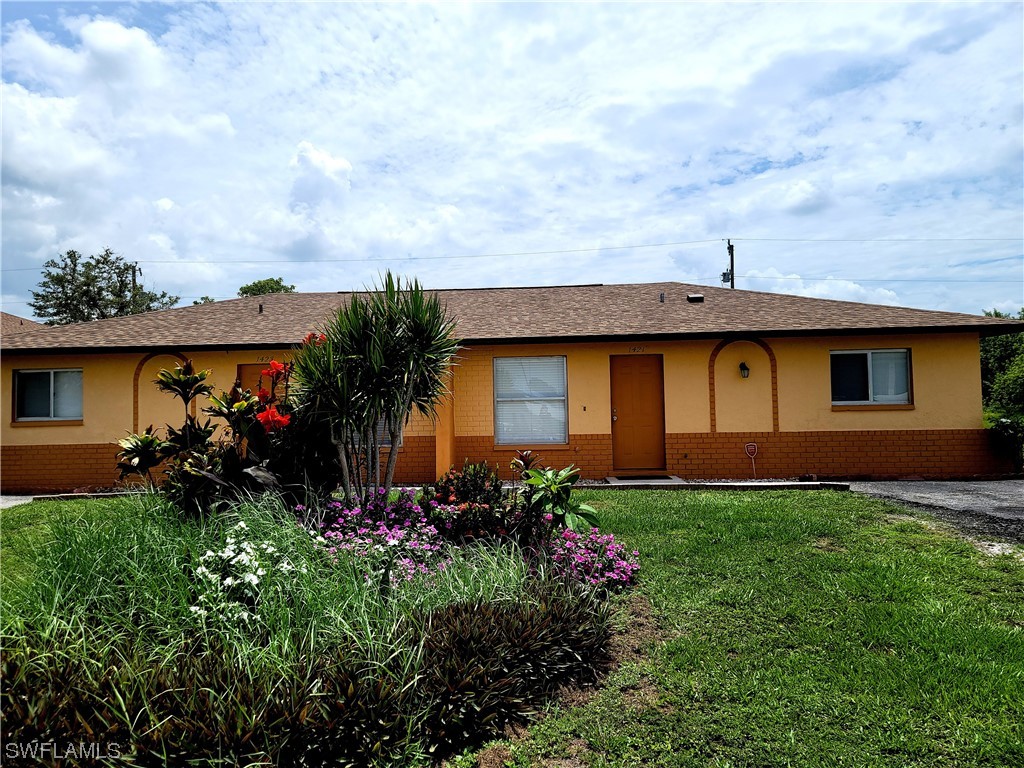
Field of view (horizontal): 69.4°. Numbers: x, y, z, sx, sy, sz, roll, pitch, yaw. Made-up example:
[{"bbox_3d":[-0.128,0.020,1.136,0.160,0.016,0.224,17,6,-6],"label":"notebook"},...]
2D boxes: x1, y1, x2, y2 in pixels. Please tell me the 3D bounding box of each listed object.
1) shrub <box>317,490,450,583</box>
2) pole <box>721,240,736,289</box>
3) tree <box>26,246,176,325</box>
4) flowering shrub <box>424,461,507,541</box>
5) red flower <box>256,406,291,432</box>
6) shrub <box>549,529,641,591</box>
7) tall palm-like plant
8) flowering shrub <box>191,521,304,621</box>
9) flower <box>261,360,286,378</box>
[{"bbox_3d":[-0.982,1.165,5.650,0.970,0.610,0.800,-1,-2,0],"label":"shrub"},{"bbox_3d":[12.647,-2.877,43.000,0.900,11.200,0.700,-1,-2,0],"label":"pole"},{"bbox_3d":[-20.940,-1.712,38.000,7.300,10.000,6.800,-1,-2,0],"label":"tree"},{"bbox_3d":[-0.390,1.096,6.200,0.700,0.800,0.650,-1,-2,0],"label":"flowering shrub"},{"bbox_3d":[-1.838,0.274,5.700,0.262,0.200,0.220,-1,-2,0],"label":"red flower"},{"bbox_3d":[0.606,1.295,5.500,0.700,0.430,0.620,-1,-2,0],"label":"shrub"},{"bbox_3d":[-1.190,0.310,6.400,1.420,2.420,1.300,-1,-2,0],"label":"tall palm-like plant"},{"bbox_3d":[-1.699,1.184,4.750,0.680,0.580,0.620,-1,-2,0],"label":"flowering shrub"},{"bbox_3d":[-1.871,-0.114,5.800,0.205,0.145,0.180,-1,-2,0],"label":"flower"}]

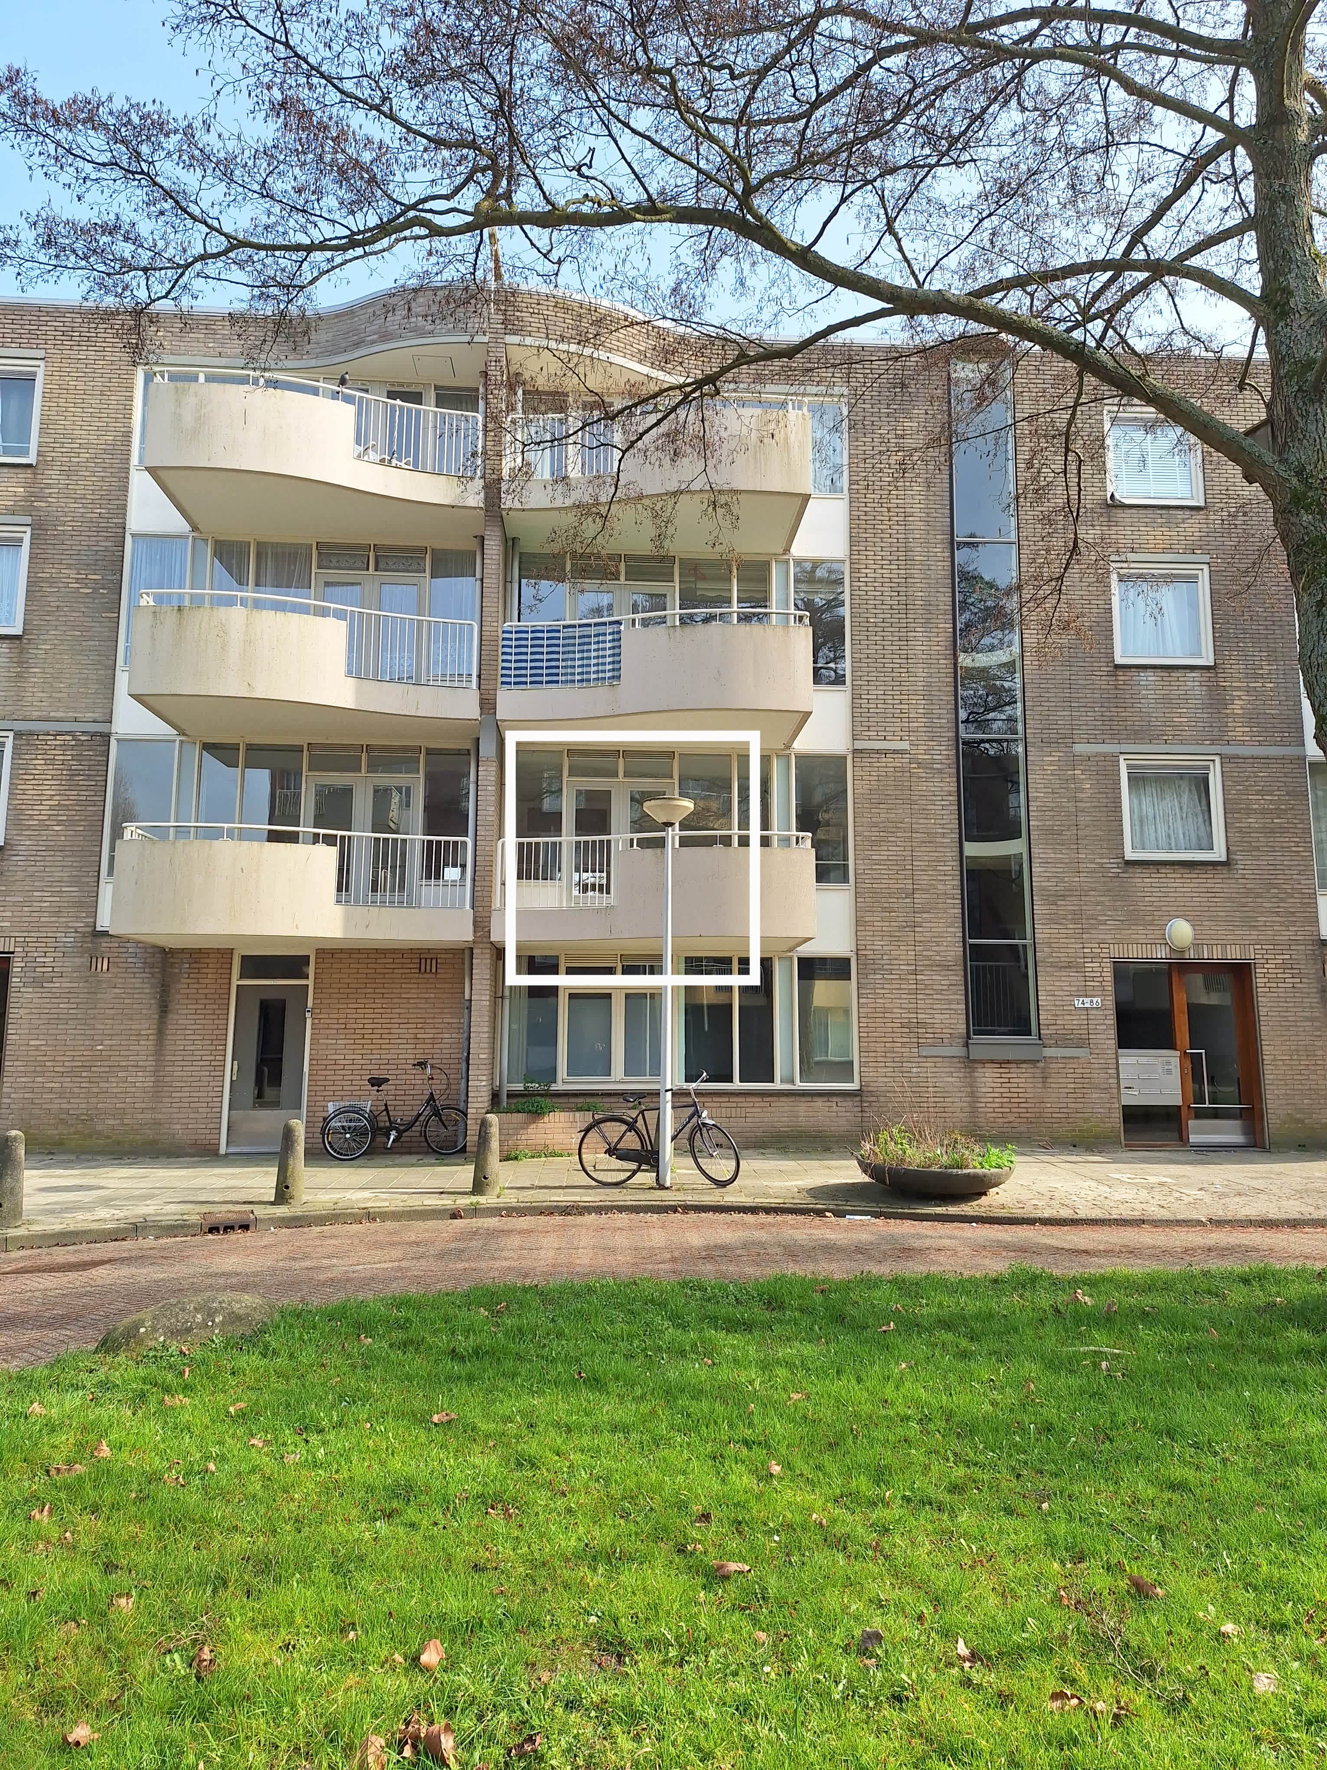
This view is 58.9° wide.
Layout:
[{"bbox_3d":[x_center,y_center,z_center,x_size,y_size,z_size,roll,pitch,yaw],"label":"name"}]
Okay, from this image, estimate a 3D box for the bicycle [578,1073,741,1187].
[{"bbox_3d":[-0.048,2.528,12.232,1.684,1.176,0.580,0,-8,2],"label":"bicycle"}]

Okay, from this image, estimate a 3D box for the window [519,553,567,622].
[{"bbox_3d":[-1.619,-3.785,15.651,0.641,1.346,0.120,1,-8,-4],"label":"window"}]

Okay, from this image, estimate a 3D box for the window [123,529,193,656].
[{"bbox_3d":[-6.555,-3.720,15.312,0.785,1.812,0.080,1,-8,-5],"label":"window"}]

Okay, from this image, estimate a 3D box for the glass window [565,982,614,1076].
[{"bbox_3d":[-0.928,1.845,14.830,0.600,1.229,0.100,1,-8,-3],"label":"glass window"}]

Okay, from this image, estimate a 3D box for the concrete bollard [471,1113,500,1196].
[{"bbox_3d":[-1.704,2.613,11.389,0.250,0.771,0.250,2,-9,-8],"label":"concrete bollard"}]

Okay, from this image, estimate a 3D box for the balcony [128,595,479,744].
[{"bbox_3d":[-4.207,-2.642,14.507,3.910,1.240,2.000,1,-8,-3],"label":"balcony"}]

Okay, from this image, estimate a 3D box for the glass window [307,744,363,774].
[{"bbox_3d":[-4.265,-1.633,15.260,0.713,0.386,0.080,1,-8,-5],"label":"glass window"}]

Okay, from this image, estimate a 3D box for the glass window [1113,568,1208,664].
[{"bbox_3d":[6.957,-3.769,16.401,1.310,1.330,0.100,1,-8,-3],"label":"glass window"}]

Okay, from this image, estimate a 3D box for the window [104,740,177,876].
[{"bbox_3d":[-6.643,-1.005,14.987,0.800,1.760,0.100,1,-8,-3],"label":"window"}]

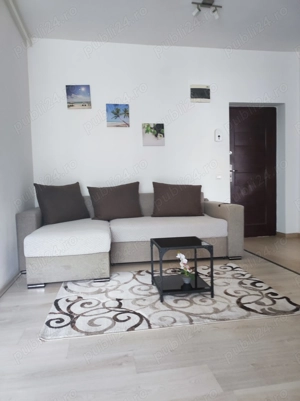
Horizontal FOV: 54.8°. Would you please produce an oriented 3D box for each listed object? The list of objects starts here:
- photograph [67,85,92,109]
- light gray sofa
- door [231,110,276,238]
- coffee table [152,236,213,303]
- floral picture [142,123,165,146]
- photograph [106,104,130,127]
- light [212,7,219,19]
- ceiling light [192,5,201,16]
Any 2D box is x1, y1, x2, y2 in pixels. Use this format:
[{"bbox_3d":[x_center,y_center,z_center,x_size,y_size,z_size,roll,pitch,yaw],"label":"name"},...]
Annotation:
[{"bbox_3d":[-0.931,-1.358,3.806,0.303,0.303,0.025,-2,3,-9],"label":"photograph"},{"bbox_3d":[-0.160,0.306,3.235,2.366,0.742,1.427,-2,3,-9],"label":"light gray sofa"},{"bbox_3d":[1.582,-0.430,4.513,0.828,2.009,0.070,-2,3,-9],"label":"door"},{"bbox_3d":[0.239,0.516,2.259,0.389,0.383,0.394,-2,3,-9],"label":"coffee table"},{"bbox_3d":[0.056,-0.900,3.978,0.303,0.303,0.025,-2,3,-9],"label":"floral picture"},{"bbox_3d":[-0.423,-1.140,3.894,0.303,0.303,0.025,-2,3,-9],"label":"photograph"},{"bbox_3d":[0.690,-1.976,3.040,0.065,0.100,0.070,-2,3,-9],"label":"light"},{"bbox_3d":[0.486,-1.976,3.008,0.075,0.100,0.070,-2,3,-9],"label":"ceiling light"}]

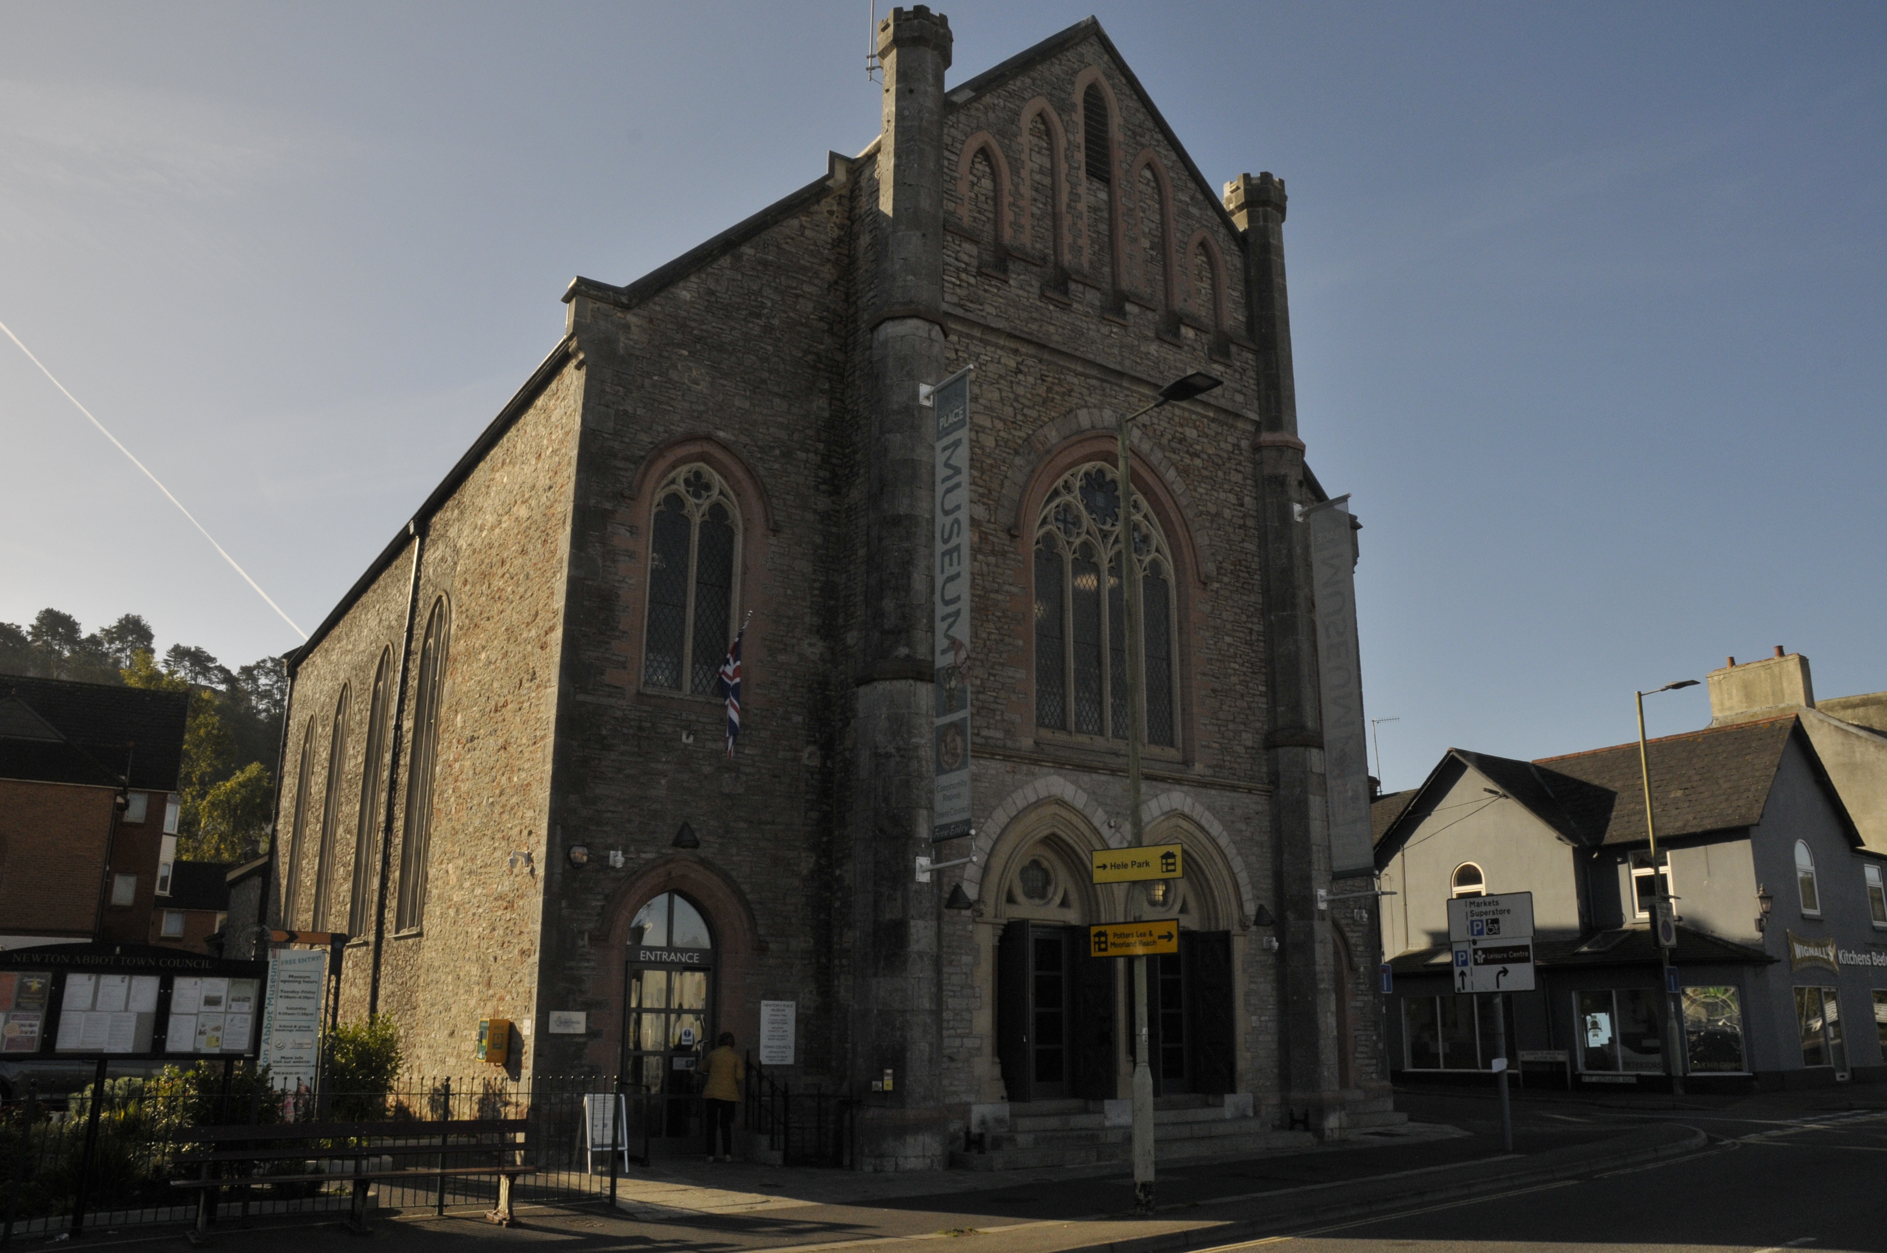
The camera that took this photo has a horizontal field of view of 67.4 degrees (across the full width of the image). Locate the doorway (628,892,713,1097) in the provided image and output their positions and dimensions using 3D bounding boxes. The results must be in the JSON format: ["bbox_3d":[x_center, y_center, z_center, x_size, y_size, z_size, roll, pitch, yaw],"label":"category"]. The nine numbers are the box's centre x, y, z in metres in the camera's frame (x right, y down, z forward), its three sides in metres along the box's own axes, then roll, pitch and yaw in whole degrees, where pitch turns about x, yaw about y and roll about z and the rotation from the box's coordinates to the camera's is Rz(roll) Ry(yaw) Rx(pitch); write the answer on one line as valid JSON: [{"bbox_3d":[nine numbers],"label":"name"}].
[{"bbox_3d":[-3.652,5.127,19.057,1.323,3.038,0.294,10,-19,-32],"label":"doorway"}]

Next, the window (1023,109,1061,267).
[{"bbox_3d":[1.623,-7.347,23.754,0.725,2.989,0.294,10,-19,-32],"label":"window"}]

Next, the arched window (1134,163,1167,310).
[{"bbox_3d":[3.658,-6.875,25.019,0.725,2.940,0.294,10,-19,-32],"label":"arched window"}]

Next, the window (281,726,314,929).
[{"bbox_3d":[-15.544,4.898,34.227,0.291,5.723,1.746,10,-19,-32],"label":"window"}]

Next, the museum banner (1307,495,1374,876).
[{"bbox_3d":[6.186,0.909,21.964,0.060,6.150,0.850,11,-19,-33],"label":"museum banner"}]

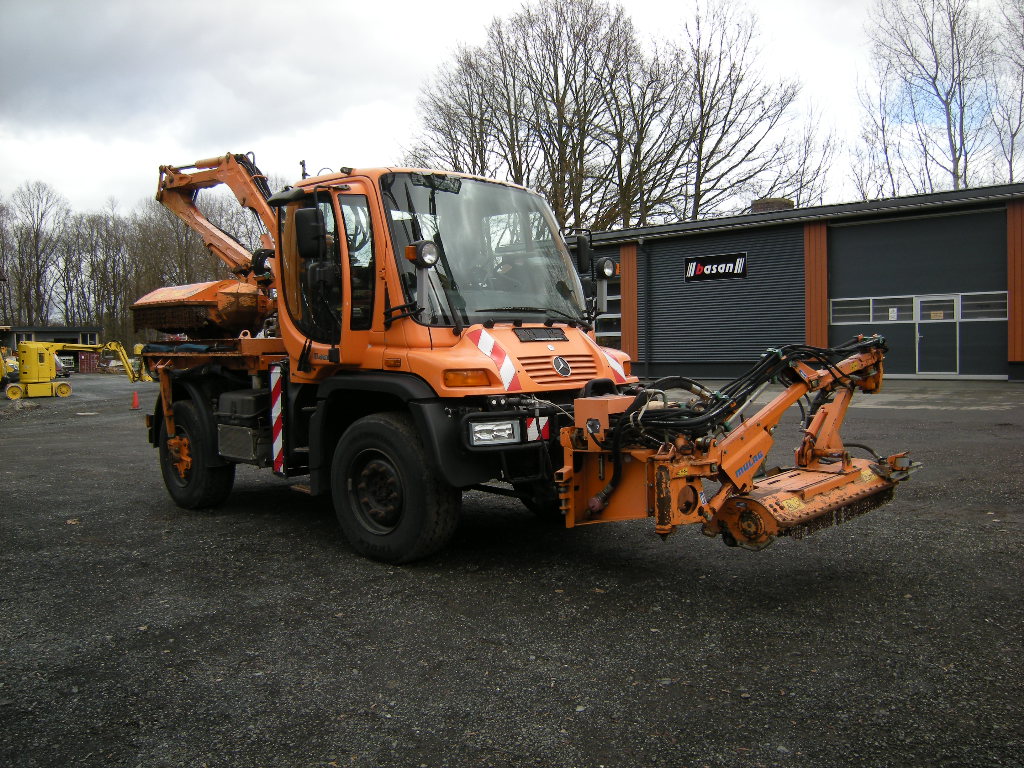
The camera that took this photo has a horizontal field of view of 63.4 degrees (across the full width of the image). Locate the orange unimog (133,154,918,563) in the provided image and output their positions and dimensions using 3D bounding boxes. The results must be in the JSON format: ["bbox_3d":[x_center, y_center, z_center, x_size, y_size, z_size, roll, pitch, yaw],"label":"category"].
[{"bbox_3d":[-0.788,-0.476,7.064,7.180,3.300,2.520,1,4,44],"label":"orange unimog"}]

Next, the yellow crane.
[{"bbox_3d":[-15.420,-0.564,29.960,5.000,2.000,1.200,-3,3,-33],"label":"yellow crane"}]

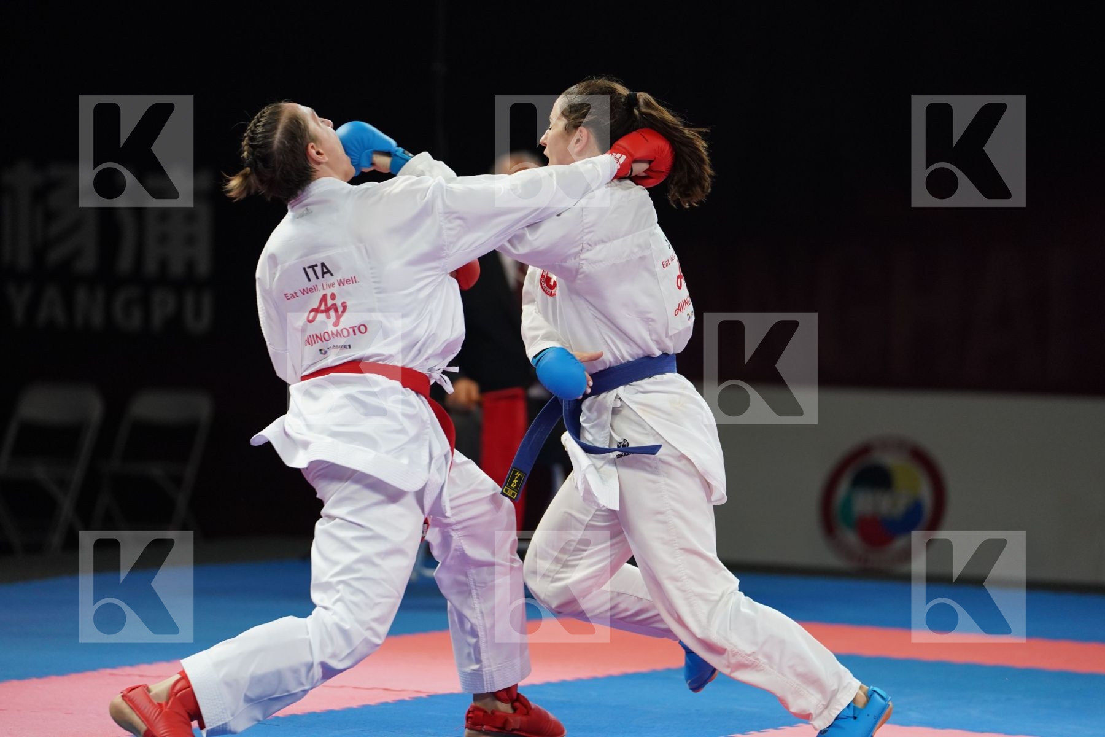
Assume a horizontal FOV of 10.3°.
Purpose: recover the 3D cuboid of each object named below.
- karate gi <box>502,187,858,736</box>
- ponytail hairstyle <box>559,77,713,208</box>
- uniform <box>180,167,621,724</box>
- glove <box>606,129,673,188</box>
[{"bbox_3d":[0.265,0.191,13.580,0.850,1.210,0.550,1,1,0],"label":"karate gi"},{"bbox_3d":[0.184,-0.499,13.580,0.335,0.285,0.190,1,1,0],"label":"ponytail hairstyle"},{"bbox_3d":[-0.340,0.165,13.330,0.920,1.250,0.580,0,2,-37],"label":"uniform"},{"bbox_3d":[0.189,-0.460,13.400,0.150,0.130,0.110,1,1,-6],"label":"glove"}]

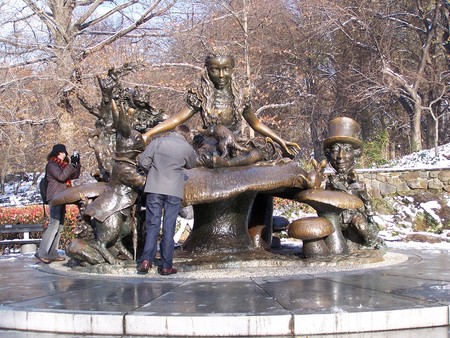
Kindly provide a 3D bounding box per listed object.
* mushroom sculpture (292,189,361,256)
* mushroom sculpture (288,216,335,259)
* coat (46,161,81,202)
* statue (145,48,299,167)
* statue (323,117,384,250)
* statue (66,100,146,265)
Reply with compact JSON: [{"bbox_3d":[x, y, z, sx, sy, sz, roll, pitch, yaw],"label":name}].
[{"bbox_3d":[1.395,0.707,11.500,0.930,0.880,0.900,-1,-1,0],"label":"mushroom sculpture"},{"bbox_3d":[1.154,0.913,11.200,0.610,0.550,0.610,-1,-1,0],"label":"mushroom sculpture"},{"bbox_3d":[-2.245,0.175,11.600,0.480,0.600,0.480,-1,-1,-3],"label":"coat"},{"bbox_3d":[-0.072,-0.835,11.650,2.150,1.630,1.200,-1,-1,-3],"label":"statue"},{"bbox_3d":[1.864,0.214,12.000,0.840,1.900,0.800,-1,-1,12],"label":"statue"},{"bbox_3d":[-1.577,0.173,11.000,0.900,2.140,0.750,-1,-1,-20],"label":"statue"}]

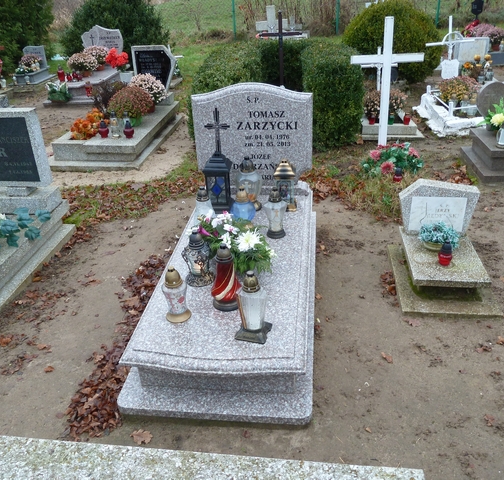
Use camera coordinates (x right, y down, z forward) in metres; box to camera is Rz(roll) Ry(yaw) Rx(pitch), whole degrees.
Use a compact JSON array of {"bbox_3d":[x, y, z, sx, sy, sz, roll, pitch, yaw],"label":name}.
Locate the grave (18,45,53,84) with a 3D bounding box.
[{"bbox_3d":[-3.959,-3.152,8.954,0.516,0.551,0.858,1,30,7],"label":"grave"}]

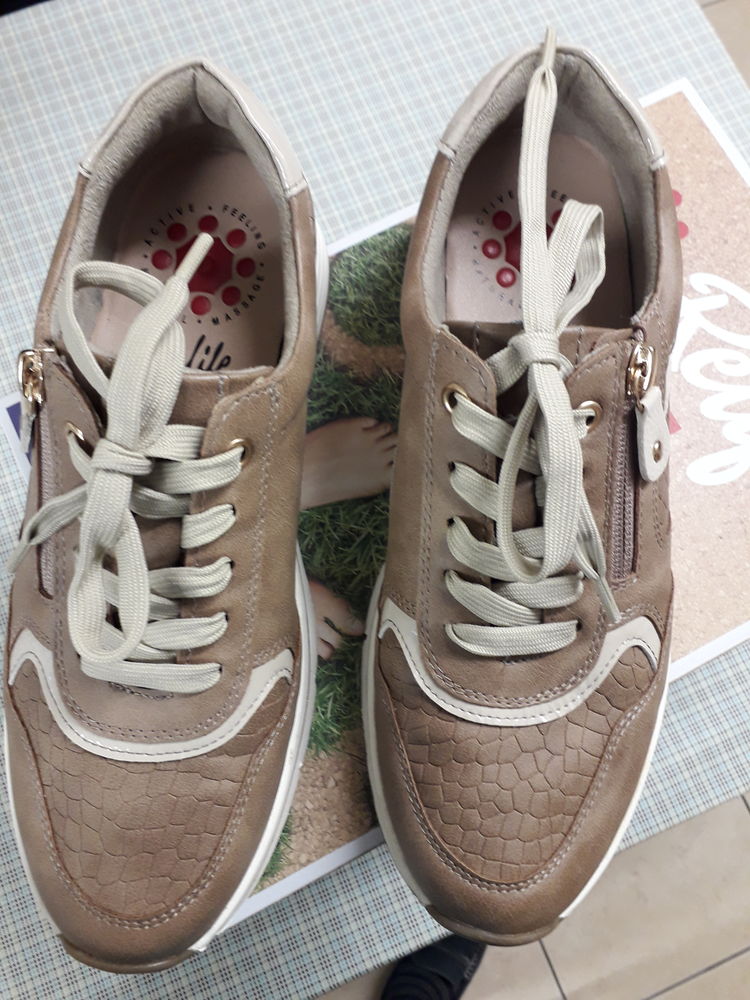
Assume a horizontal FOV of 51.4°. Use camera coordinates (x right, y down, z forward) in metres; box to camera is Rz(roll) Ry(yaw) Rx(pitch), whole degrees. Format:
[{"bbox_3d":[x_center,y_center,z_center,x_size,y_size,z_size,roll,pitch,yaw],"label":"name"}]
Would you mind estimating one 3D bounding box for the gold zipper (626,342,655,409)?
[{"bbox_3d":[0.079,-0.037,0.231,0.008,0.009,0.019,16,109,40],"label":"gold zipper"}]

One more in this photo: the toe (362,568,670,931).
[{"bbox_3d":[0.046,0.083,0.243,0.103,0.070,0.114,3,78,0],"label":"toe"}]

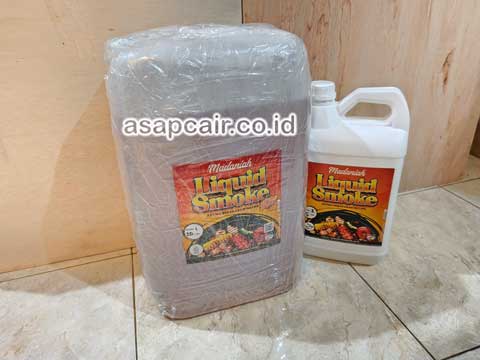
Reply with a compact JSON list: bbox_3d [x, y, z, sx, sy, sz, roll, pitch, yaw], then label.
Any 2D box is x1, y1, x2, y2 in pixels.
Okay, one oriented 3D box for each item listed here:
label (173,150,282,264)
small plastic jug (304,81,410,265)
[{"bbox_3d":[-0.010,0.040,0.448,0.148,0.154,0.005,-10,26,-15],"label":"label"},{"bbox_3d":[0.202,-0.018,0.611,0.183,0.320,0.130,6,26,18],"label":"small plastic jug"}]

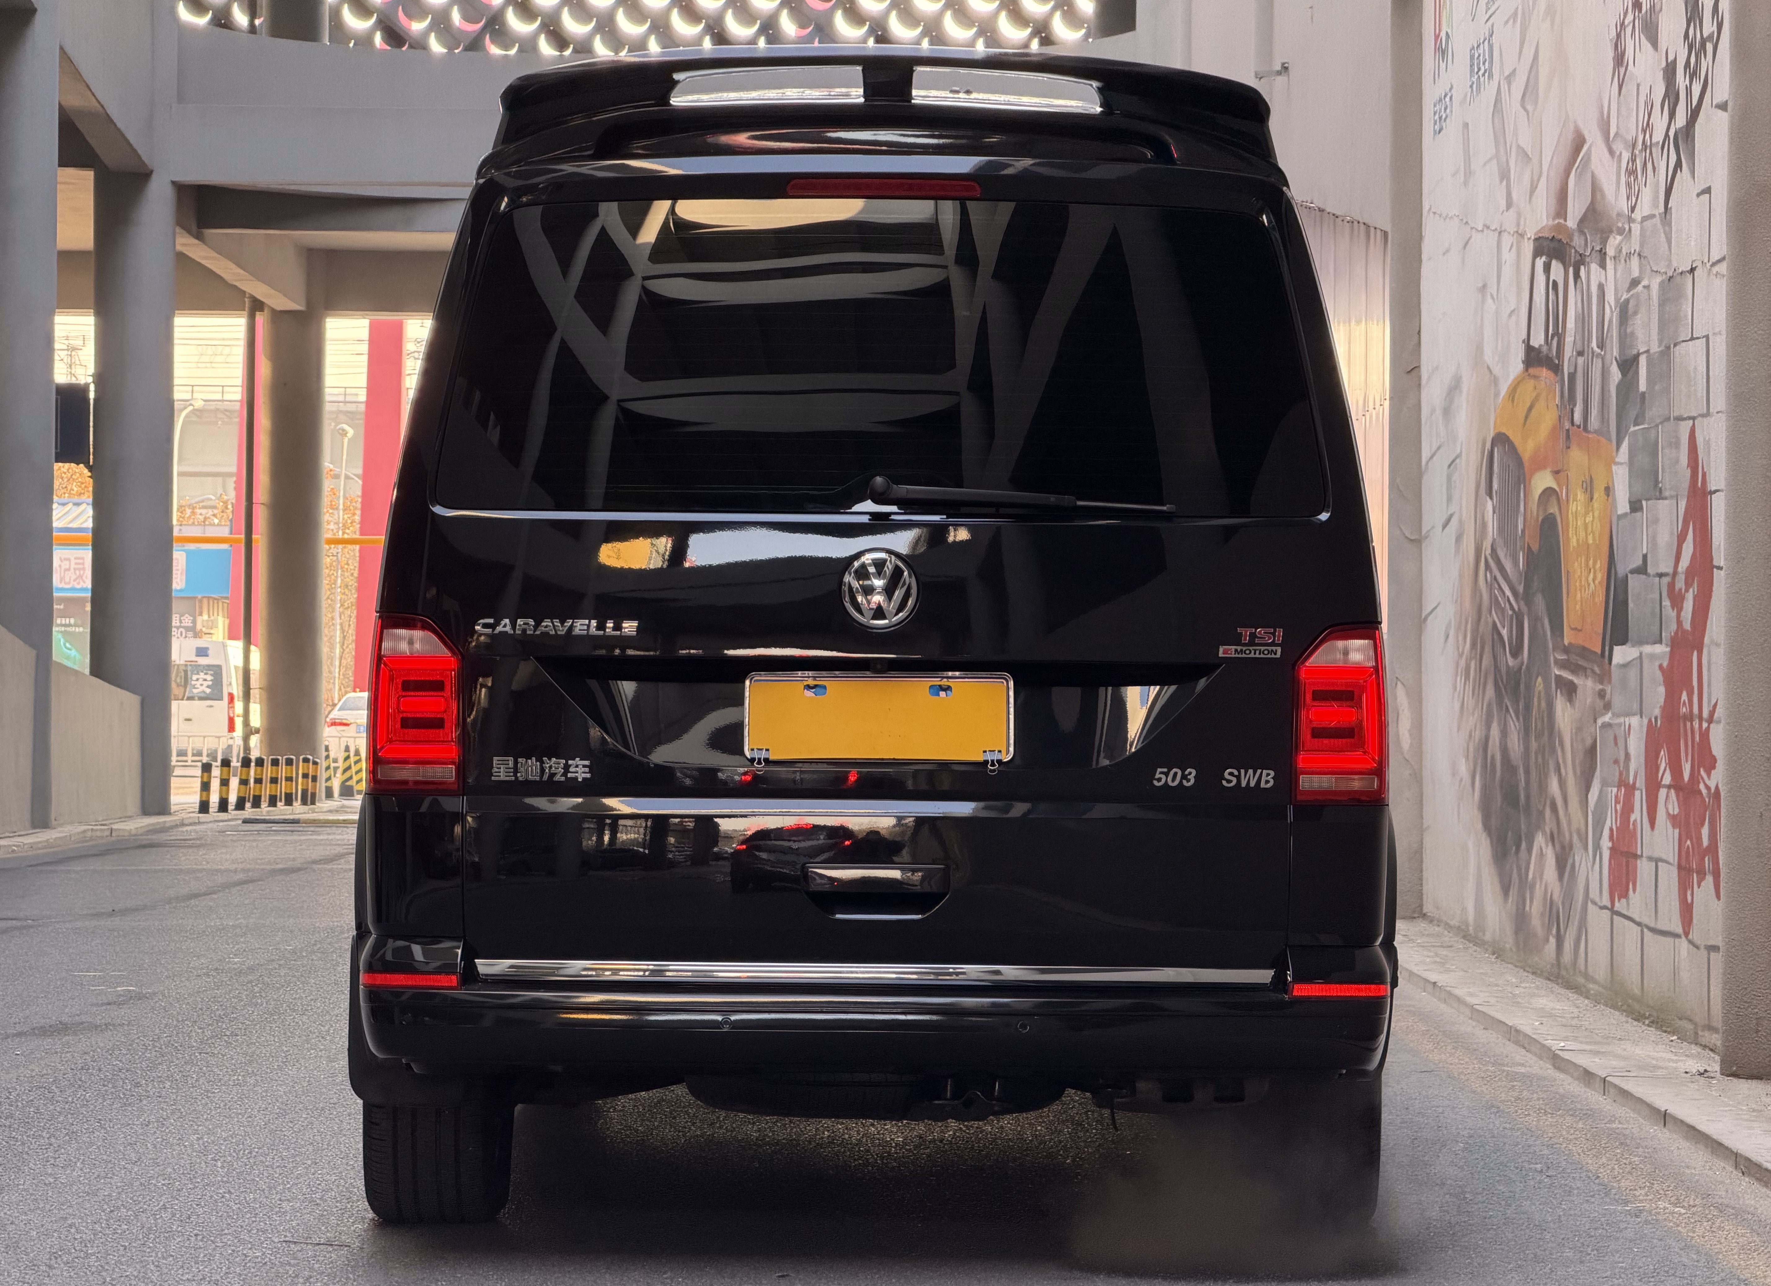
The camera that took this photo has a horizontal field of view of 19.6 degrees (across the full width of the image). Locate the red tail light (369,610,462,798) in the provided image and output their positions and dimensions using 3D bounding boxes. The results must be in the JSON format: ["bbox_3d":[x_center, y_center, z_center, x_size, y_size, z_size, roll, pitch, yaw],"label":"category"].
[{"bbox_3d":[-0.804,0.104,8.740,0.158,0.302,0.125,1,-1,0],"label":"red tail light"}]

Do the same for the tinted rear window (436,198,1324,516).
[{"bbox_3d":[-0.007,-0.493,8.800,1.520,0.560,0.110,1,-13,0],"label":"tinted rear window"}]

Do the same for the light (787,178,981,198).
[{"bbox_3d":[-0.002,-0.787,8.850,0.335,0.032,0.035,1,-7,0],"label":"light"}]

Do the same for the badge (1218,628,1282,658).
[{"bbox_3d":[0.622,0.000,8.700,0.108,0.052,0.010,1,-7,0],"label":"badge"}]

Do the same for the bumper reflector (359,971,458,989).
[{"bbox_3d":[-0.801,0.569,8.620,0.170,0.029,0.035,0,-1,6],"label":"bumper reflector"}]

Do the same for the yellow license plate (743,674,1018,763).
[{"bbox_3d":[-0.011,0.129,8.700,0.456,0.150,0.018,1,-1,0],"label":"yellow license plate"}]

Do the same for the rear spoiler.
[{"bbox_3d":[-0.004,-0.931,8.880,1.360,0.210,0.300,1,-1,0],"label":"rear spoiler"}]

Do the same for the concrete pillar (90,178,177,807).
[{"bbox_3d":[-6.556,-1.309,44.600,0.730,5.700,0.730,1,-1,0],"label":"concrete pillar"}]

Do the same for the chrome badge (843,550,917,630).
[{"bbox_3d":[-0.009,-0.091,8.710,0.132,0.134,0.022,1,-7,0],"label":"chrome badge"}]

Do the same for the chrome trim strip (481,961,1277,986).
[{"bbox_3d":[-0.019,0.560,8.660,1.360,0.034,0.045,1,-1,0],"label":"chrome trim strip"}]

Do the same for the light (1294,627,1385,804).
[{"bbox_3d":[0.776,0.124,8.740,0.158,0.302,0.125,1,-1,0],"label":"light"}]

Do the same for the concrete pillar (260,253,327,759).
[{"bbox_3d":[-6.250,-1.249,54.000,0.690,5.650,0.690,1,-1,0],"label":"concrete pillar"}]

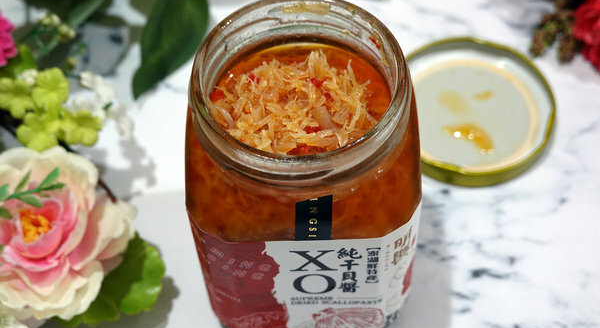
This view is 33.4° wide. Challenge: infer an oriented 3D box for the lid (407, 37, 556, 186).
[{"bbox_3d":[0.070,-0.022,0.412,0.068,0.010,0.068,-1,58,1],"label":"lid"}]

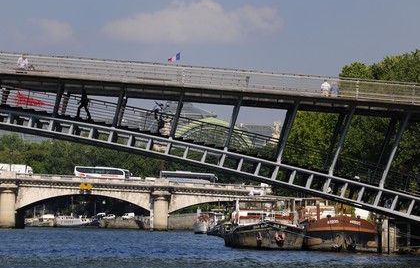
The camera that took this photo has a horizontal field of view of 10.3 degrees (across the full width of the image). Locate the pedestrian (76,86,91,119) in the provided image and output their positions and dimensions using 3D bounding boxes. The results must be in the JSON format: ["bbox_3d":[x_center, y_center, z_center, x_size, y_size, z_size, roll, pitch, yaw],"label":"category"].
[{"bbox_3d":[-6.599,-1.600,122.000,0.720,1.740,0.520,1,-2,3],"label":"pedestrian"}]

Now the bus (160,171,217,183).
[{"bbox_3d":[-4.781,10.148,507.000,12.100,3.550,2.550,3,-2,-4],"label":"bus"}]

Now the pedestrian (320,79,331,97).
[{"bbox_3d":[6.469,-2.201,130.000,0.520,1.720,0.400,1,-2,0],"label":"pedestrian"}]

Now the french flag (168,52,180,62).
[{"bbox_3d":[-16.280,-35.083,1070.000,5.200,4.000,0.400,1,-2,0],"label":"french flag"}]

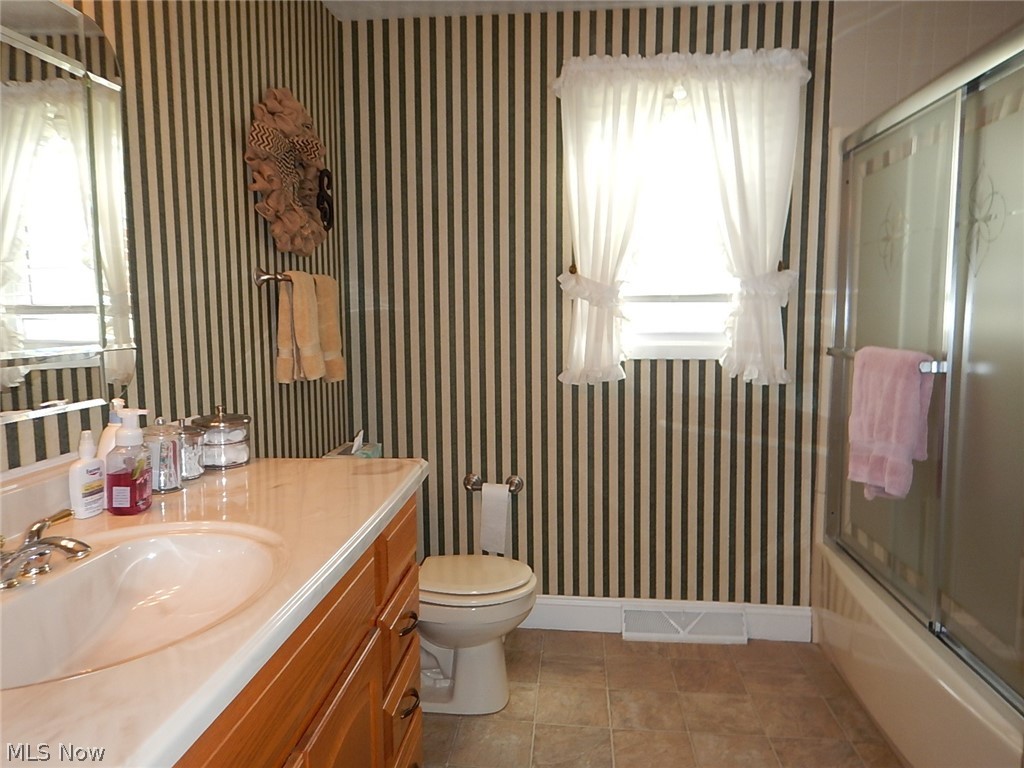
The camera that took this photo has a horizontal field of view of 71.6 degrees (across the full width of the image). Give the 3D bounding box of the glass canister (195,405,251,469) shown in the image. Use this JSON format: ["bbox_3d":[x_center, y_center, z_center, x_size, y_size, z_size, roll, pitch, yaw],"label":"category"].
[{"bbox_3d":[-0.650,0.115,1.598,0.122,0.134,0.122,0,6,5],"label":"glass canister"}]

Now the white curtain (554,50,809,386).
[{"bbox_3d":[0.605,-0.595,2.612,0.893,1.179,0.100,0,6,5],"label":"white curtain"}]

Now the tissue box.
[{"bbox_3d":[-0.512,0.259,2.301,0.123,0.090,0.242,0,6,5],"label":"tissue box"}]

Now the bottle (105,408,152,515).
[{"bbox_3d":[-0.660,0.131,1.235,0.066,0.174,0.080,0,6,5],"label":"bottle"}]

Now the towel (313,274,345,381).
[{"bbox_3d":[-0.619,-0.178,2.320,0.090,0.352,0.230,0,6,5],"label":"towel"}]

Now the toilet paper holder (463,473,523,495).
[{"bbox_3d":[-0.071,0.387,2.765,0.228,0.070,0.080,0,6,5],"label":"toilet paper holder"}]

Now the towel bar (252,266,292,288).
[{"bbox_3d":[-0.659,-0.324,2.223,0.077,0.055,0.510,0,6,5],"label":"towel bar"}]

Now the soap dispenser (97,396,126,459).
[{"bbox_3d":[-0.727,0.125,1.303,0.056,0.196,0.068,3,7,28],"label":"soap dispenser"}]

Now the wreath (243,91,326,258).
[{"bbox_3d":[-0.649,-0.615,2.084,0.125,0.460,0.430,0,6,5],"label":"wreath"}]

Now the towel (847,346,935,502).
[{"bbox_3d":[1.110,0.120,2.115,0.095,0.445,0.430,0,6,5],"label":"towel"}]

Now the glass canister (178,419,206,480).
[{"bbox_3d":[-0.687,0.134,1.484,0.091,0.120,0.091,0,6,5],"label":"glass canister"}]

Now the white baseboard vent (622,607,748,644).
[{"bbox_3d":[0.667,0.931,2.752,0.468,0.118,0.068,0,6,5],"label":"white baseboard vent"}]

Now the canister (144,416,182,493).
[{"bbox_3d":[-0.691,0.140,1.405,0.076,0.147,0.076,0,6,5],"label":"canister"}]

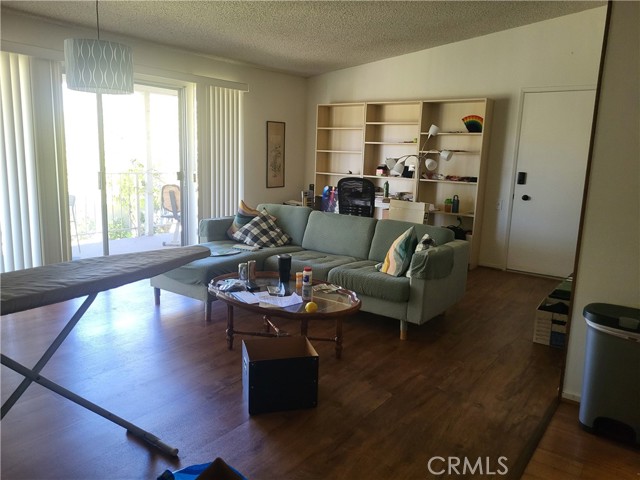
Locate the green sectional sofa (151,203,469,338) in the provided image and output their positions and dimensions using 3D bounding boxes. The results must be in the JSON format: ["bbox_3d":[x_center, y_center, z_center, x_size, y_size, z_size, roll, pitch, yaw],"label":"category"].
[{"bbox_3d":[-0.123,0.202,4.201,2.310,0.810,1.560,9,13,36],"label":"green sectional sofa"}]

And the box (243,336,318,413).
[{"bbox_3d":[-0.224,0.739,2.670,0.355,0.298,0.295,-1,11,-14],"label":"box"}]

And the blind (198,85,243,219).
[{"bbox_3d":[-1.241,-0.849,6.115,0.100,2.070,0.700,9,13,36],"label":"blind"}]

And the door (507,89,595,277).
[{"bbox_3d":[2.698,-0.594,5.467,0.900,2.060,0.050,9,13,36],"label":"door"}]

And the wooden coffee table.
[{"bbox_3d":[-0.241,0.554,3.256,1.160,0.450,0.720,9,13,36],"label":"wooden coffee table"}]

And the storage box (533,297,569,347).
[{"bbox_3d":[1.841,0.637,3.638,0.320,0.260,0.390,9,13,36],"label":"storage box"}]

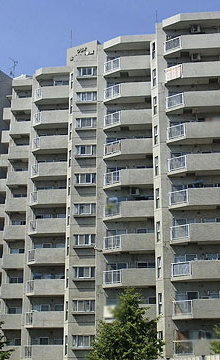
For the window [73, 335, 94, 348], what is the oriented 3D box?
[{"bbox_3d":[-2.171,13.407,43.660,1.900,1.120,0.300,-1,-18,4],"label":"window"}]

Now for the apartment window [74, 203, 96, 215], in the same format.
[{"bbox_3d":[-2.194,2.602,46.793,1.850,1.050,0.150,-2,-19,6],"label":"apartment window"}]

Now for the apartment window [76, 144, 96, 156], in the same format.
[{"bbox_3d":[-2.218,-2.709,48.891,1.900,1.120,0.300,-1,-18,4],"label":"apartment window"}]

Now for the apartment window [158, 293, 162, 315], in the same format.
[{"bbox_3d":[3.853,9.454,40.204,0.400,1.620,0.120,-17,-26,40],"label":"apartment window"}]

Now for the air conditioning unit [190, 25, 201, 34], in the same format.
[{"bbox_3d":[7.685,-13.420,46.921,0.820,0.630,0.320,-2,-18,6],"label":"air conditioning unit"}]

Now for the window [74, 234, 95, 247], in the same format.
[{"bbox_3d":[-2.193,5.257,45.859,1.850,1.050,0.150,-2,-19,6],"label":"window"}]

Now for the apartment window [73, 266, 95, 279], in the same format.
[{"bbox_3d":[-2.208,7.913,44.927,1.850,1.050,0.150,-2,-19,6],"label":"apartment window"}]

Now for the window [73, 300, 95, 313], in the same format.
[{"bbox_3d":[-2.162,10.561,43.990,1.850,1.050,0.150,-2,-19,6],"label":"window"}]

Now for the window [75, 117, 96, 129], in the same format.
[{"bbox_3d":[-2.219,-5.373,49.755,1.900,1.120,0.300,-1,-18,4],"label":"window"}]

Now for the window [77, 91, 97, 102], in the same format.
[{"bbox_3d":[-2.233,-7.926,50.499,1.850,1.050,0.150,-2,-19,6],"label":"window"}]

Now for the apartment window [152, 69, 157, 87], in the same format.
[{"bbox_3d":[3.969,-9.008,46.576,0.130,1.750,0.500,17,-24,-41],"label":"apartment window"}]

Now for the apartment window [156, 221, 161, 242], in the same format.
[{"bbox_3d":[3.879,4.150,42.056,0.400,1.620,0.120,-17,-26,40],"label":"apartment window"}]

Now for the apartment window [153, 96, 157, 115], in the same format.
[{"bbox_3d":[3.952,-6.444,45.761,0.130,1.750,0.500,17,-24,-41],"label":"apartment window"}]

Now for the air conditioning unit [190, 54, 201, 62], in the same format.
[{"bbox_3d":[7.416,-10.563,45.434,0.800,0.580,0.310,-2,-19,6],"label":"air conditioning unit"}]

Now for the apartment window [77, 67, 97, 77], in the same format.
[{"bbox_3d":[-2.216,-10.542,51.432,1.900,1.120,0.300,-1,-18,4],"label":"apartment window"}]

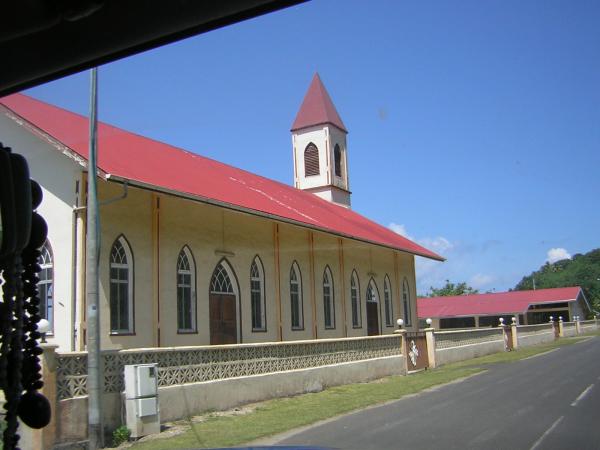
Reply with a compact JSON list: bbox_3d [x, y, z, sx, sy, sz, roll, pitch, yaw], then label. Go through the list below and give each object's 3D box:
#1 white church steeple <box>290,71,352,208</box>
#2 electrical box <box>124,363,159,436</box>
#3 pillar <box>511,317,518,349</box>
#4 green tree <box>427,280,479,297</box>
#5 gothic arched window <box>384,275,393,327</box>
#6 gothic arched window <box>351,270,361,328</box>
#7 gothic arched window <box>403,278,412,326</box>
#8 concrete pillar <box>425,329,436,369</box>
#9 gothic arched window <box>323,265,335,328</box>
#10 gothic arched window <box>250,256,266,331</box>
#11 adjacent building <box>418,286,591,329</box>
[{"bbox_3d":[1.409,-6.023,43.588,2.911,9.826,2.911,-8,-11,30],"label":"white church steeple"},{"bbox_3d":[-2.061,2.291,8.162,0.240,0.900,0.420,-8,-11,30],"label":"electrical box"},{"bbox_3d":[10.323,5.210,29.960,0.280,1.500,0.280,-8,-11,30],"label":"pillar"},{"bbox_3d":[20.933,11.270,84.354,8.000,7.539,7.500,-5,-10,13],"label":"green tree"},{"bbox_3d":[4.605,3.993,32.918,0.200,2.758,0.924,-8,-12,30],"label":"gothic arched window"},{"bbox_3d":[2.297,3.128,26.451,0.220,2.484,0.864,-8,-11,30],"label":"gothic arched window"},{"bbox_3d":[5.949,4.321,35.107,0.200,2.758,0.924,-8,-12,30],"label":"gothic arched window"},{"bbox_3d":[4.474,4.195,21.269,0.300,1.320,0.300,-8,-11,30],"label":"concrete pillar"},{"bbox_3d":[1.081,2.829,24.431,0.220,2.484,0.864,-8,-11,30],"label":"gothic arched window"},{"bbox_3d":[-1.417,2.214,20.283,0.220,2.484,0.864,-8,-11,30],"label":"gothic arched window"},{"bbox_3d":[23.577,10.813,75.815,20.000,5.084,14.960,-8,-11,30],"label":"adjacent building"}]

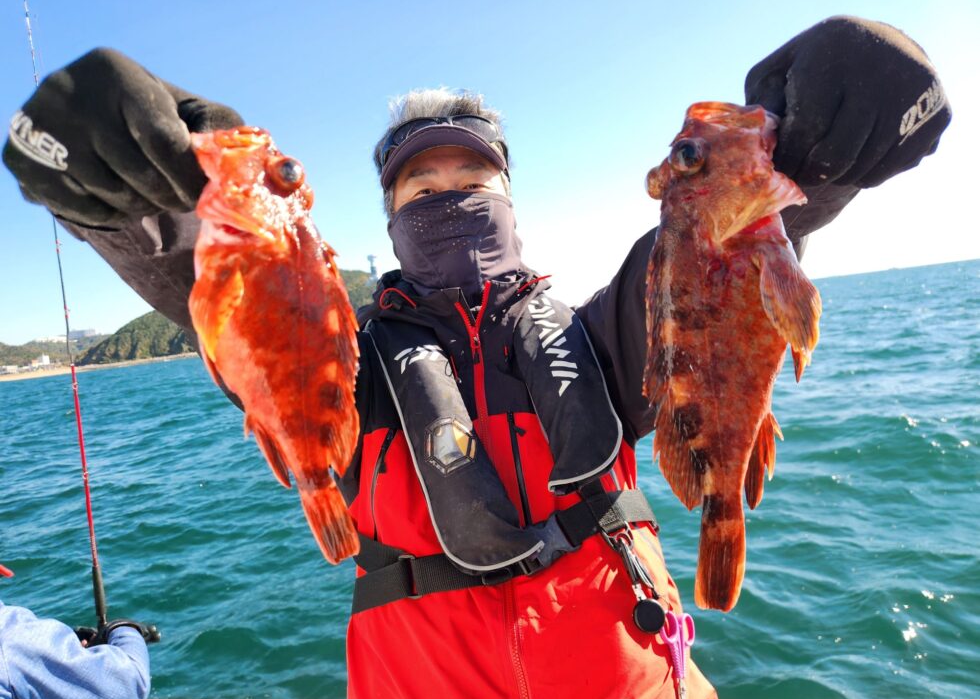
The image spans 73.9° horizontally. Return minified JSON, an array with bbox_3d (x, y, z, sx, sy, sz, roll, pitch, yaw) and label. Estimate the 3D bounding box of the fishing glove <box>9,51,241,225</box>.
[{"bbox_3d":[-0.258,-0.146,0.460,0.130,0.104,0.130,-6,-5,14],"label":"fishing glove"}]

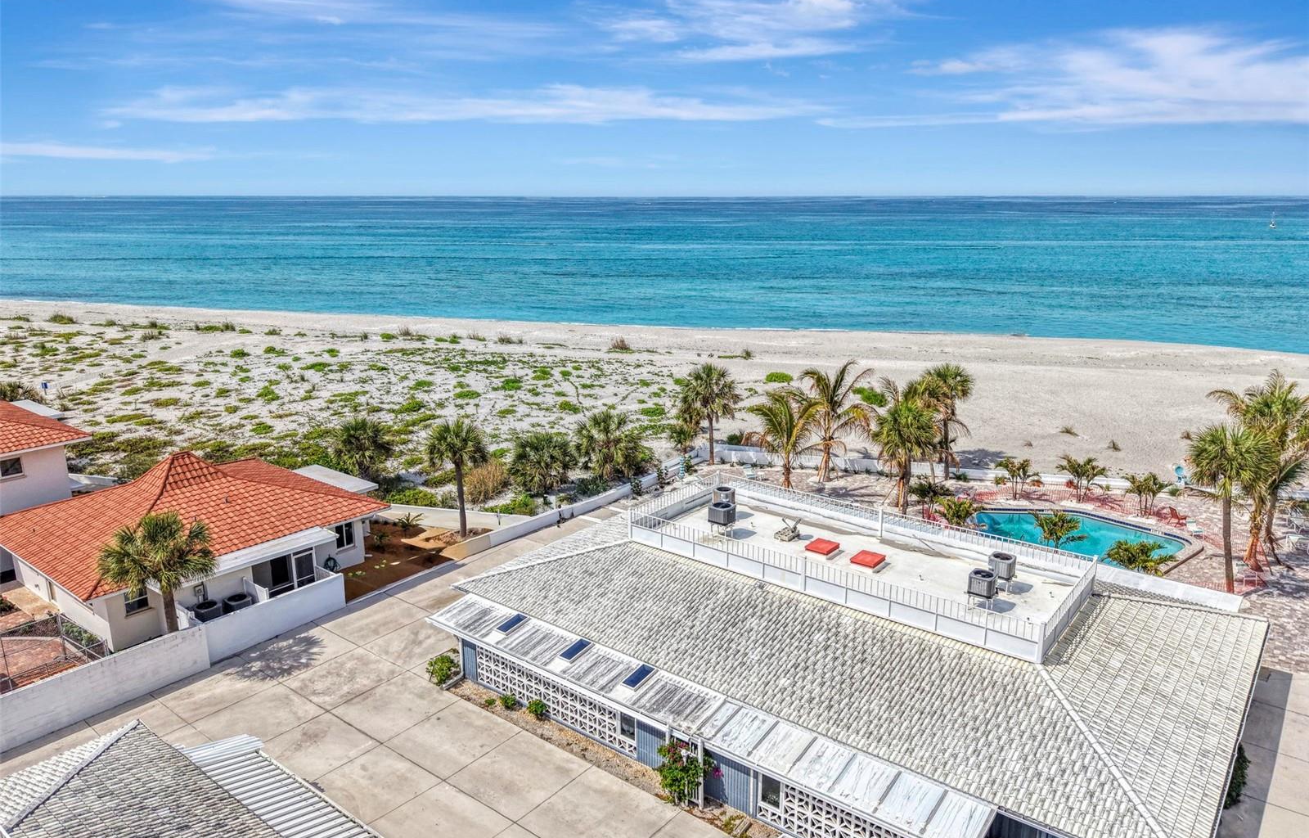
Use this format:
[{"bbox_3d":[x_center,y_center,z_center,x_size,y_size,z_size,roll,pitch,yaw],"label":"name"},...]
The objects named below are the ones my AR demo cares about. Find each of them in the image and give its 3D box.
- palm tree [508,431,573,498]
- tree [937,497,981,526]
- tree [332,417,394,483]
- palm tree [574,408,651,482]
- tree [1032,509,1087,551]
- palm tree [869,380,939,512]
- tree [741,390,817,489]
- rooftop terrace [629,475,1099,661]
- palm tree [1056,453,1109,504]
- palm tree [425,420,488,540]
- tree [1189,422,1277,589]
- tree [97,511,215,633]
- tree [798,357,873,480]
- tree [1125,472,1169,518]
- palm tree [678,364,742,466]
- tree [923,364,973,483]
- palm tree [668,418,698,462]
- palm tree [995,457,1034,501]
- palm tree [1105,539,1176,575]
[{"bbox_3d":[-6.608,2.364,52.836,3.750,3.350,3.750,0,14,0],"label":"palm tree"},{"bbox_3d":[15.591,5.109,46.126,2.230,2.230,2.160,5,15,19],"label":"tree"},{"bbox_3d":[-17.685,2.001,54.732,3.750,4.140,3.640,-5,14,-18],"label":"tree"},{"bbox_3d":[-2.651,1.617,55.520,4.740,4.540,4.590,-1,14,-3],"label":"palm tree"},{"bbox_3d":[19.679,5.582,43.875,2.660,2.390,2.580,6,15,25],"label":"tree"},{"bbox_3d":[13.827,1.660,49.244,3.800,7.450,3.690,4,14,16],"label":"palm tree"},{"bbox_3d":[7.235,1.291,52.918,4.450,5.990,4.450,0,14,0],"label":"tree"},{"bbox_3d":[7.068,4.763,33.422,15.590,1.230,6.280,11,17,37],"label":"rooftop terrace"},{"bbox_3d":[24.032,3.381,51.157,2.820,2.780,2.820,0,14,0],"label":"palm tree"},{"bbox_3d":[-9.774,3.004,45.240,3.090,6.140,3.090,0,14,0],"label":"palm tree"},{"bbox_3d":[24.583,3.907,39.010,3.750,7.560,3.750,0,14,0],"label":"tree"},{"bbox_3d":[-17.620,6.236,32.407,4.160,6.190,4.160,0,14,0],"label":"tree"},{"bbox_3d":[10.813,0.182,54.270,4.430,7.500,4.430,0,14,0],"label":"tree"},{"bbox_3d":[27.083,4.171,49.715,2.400,2.370,2.330,8,16,29],"label":"tree"},{"bbox_3d":[3.629,-0.152,58.267,4.050,6.680,3.930,1,14,4],"label":"palm tree"},{"bbox_3d":[18.052,0.303,55.144,3.210,7.300,3.110,5,14,18],"label":"tree"},{"bbox_3d":[1.834,1.154,58.249,2.030,2.310,2.030,0,14,0],"label":"palm tree"},{"bbox_3d":[20.387,3.389,51.526,2.140,2.580,2.140,0,14,0],"label":"palm tree"},{"bbox_3d":[21.395,6.396,40.041,3.060,2.240,3.060,0,14,0],"label":"palm tree"}]

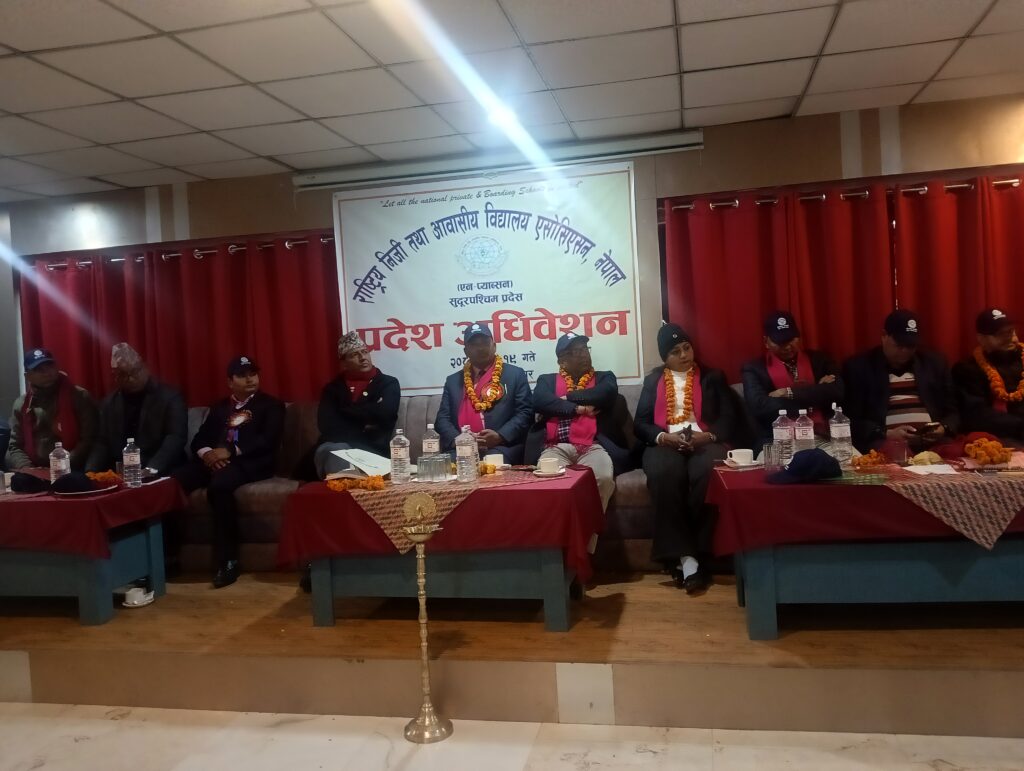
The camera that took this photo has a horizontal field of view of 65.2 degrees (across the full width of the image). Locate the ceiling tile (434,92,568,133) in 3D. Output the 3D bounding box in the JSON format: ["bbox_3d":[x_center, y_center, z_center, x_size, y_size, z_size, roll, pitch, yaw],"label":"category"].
[{"bbox_3d":[-0.057,-1.399,4.108,0.600,0.020,0.600,-3,3,12],"label":"ceiling tile"}]

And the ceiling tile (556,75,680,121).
[{"bbox_3d":[0.534,-1.432,3.999,0.595,0.020,0.595,-3,3,12],"label":"ceiling tile"}]

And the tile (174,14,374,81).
[{"bbox_3d":[-0.882,-1.295,3.074,0.595,0.020,0.595,-3,3,12],"label":"tile"}]

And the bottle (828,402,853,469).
[{"bbox_3d":[1.260,0.203,3.080,0.085,0.252,0.085,-3,3,12],"label":"bottle"}]

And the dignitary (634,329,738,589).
[{"bbox_3d":[0.869,0.306,4.066,0.540,1.250,0.840,-3,3,12],"label":"dignitary"}]

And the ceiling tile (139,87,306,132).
[{"bbox_3d":[-1.348,-1.304,3.777,0.600,0.020,0.600,-3,3,12],"label":"ceiling tile"}]

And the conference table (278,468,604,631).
[{"bbox_3d":[-0.269,0.684,3.402,1.200,0.570,0.540,-3,3,12],"label":"conference table"}]

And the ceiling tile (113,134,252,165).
[{"bbox_3d":[-1.822,-1.322,4.490,0.600,0.020,0.600,-3,3,12],"label":"ceiling tile"}]

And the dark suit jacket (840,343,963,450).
[{"bbox_3d":[1.898,0.075,3.911,0.570,0.518,0.440,-3,3,9],"label":"dark suit jacket"}]

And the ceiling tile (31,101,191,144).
[{"bbox_3d":[-1.940,-1.282,3.889,0.600,0.020,0.600,-3,3,12],"label":"ceiling tile"}]

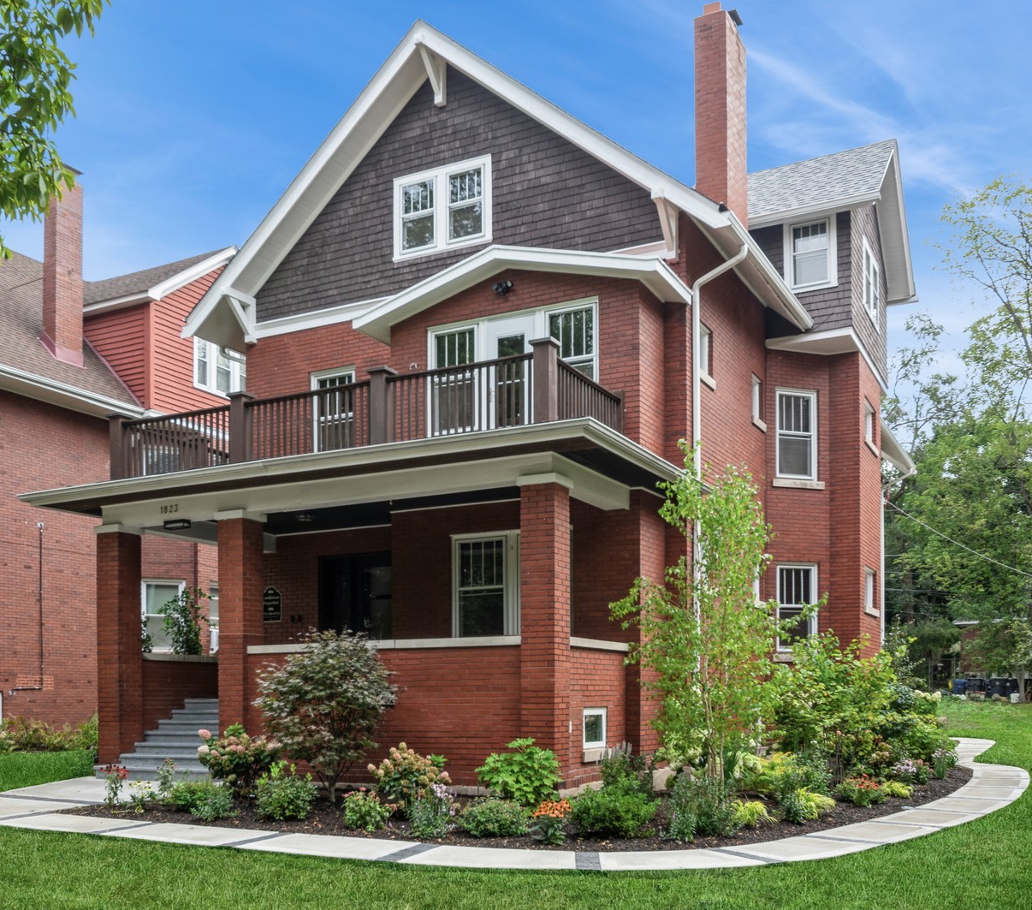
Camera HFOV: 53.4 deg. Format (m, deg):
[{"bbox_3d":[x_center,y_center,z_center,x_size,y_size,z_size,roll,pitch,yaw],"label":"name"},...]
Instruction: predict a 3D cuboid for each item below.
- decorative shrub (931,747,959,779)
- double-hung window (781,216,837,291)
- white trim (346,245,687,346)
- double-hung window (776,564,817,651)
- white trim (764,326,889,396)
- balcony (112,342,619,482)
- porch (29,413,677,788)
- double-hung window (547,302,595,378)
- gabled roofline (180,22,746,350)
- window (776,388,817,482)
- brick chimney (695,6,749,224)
[{"bbox_3d":[6.190,4.450,14.800,0.420,0.460,0.420,-5,-11,27],"label":"decorative shrub"},{"bbox_3d":[5.309,-3.636,18.527,0.971,1.456,0.130,-6,-12,28],"label":"double-hung window"},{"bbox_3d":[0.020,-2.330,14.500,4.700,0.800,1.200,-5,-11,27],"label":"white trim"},{"bbox_3d":[4.901,2.656,17.901,0.820,1.527,0.130,3,-10,-17],"label":"double-hung window"},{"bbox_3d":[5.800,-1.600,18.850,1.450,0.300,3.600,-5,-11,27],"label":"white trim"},{"bbox_3d":[-2.210,-0.300,14.080,7.100,1.150,2.250,-5,-11,27],"label":"balcony"},{"bbox_3d":[-2.190,2.200,14.100,8.500,3.950,3.750,-5,-11,27],"label":"porch"},{"bbox_3d":[0.753,-1.298,13.750,0.720,1.400,0.120,-3,-7,26],"label":"double-hung window"},{"bbox_3d":[-1.250,-4.400,15.400,9.300,4.050,1.000,-3,-7,26],"label":"gabled roofline"},{"bbox_3d":[4.900,-0.368,17.899,0.820,1.572,0.130,3,-10,-18],"label":"window"},{"bbox_3d":[3.360,-5.460,16.750,0.520,3.500,1.100,-5,-11,27],"label":"brick chimney"}]

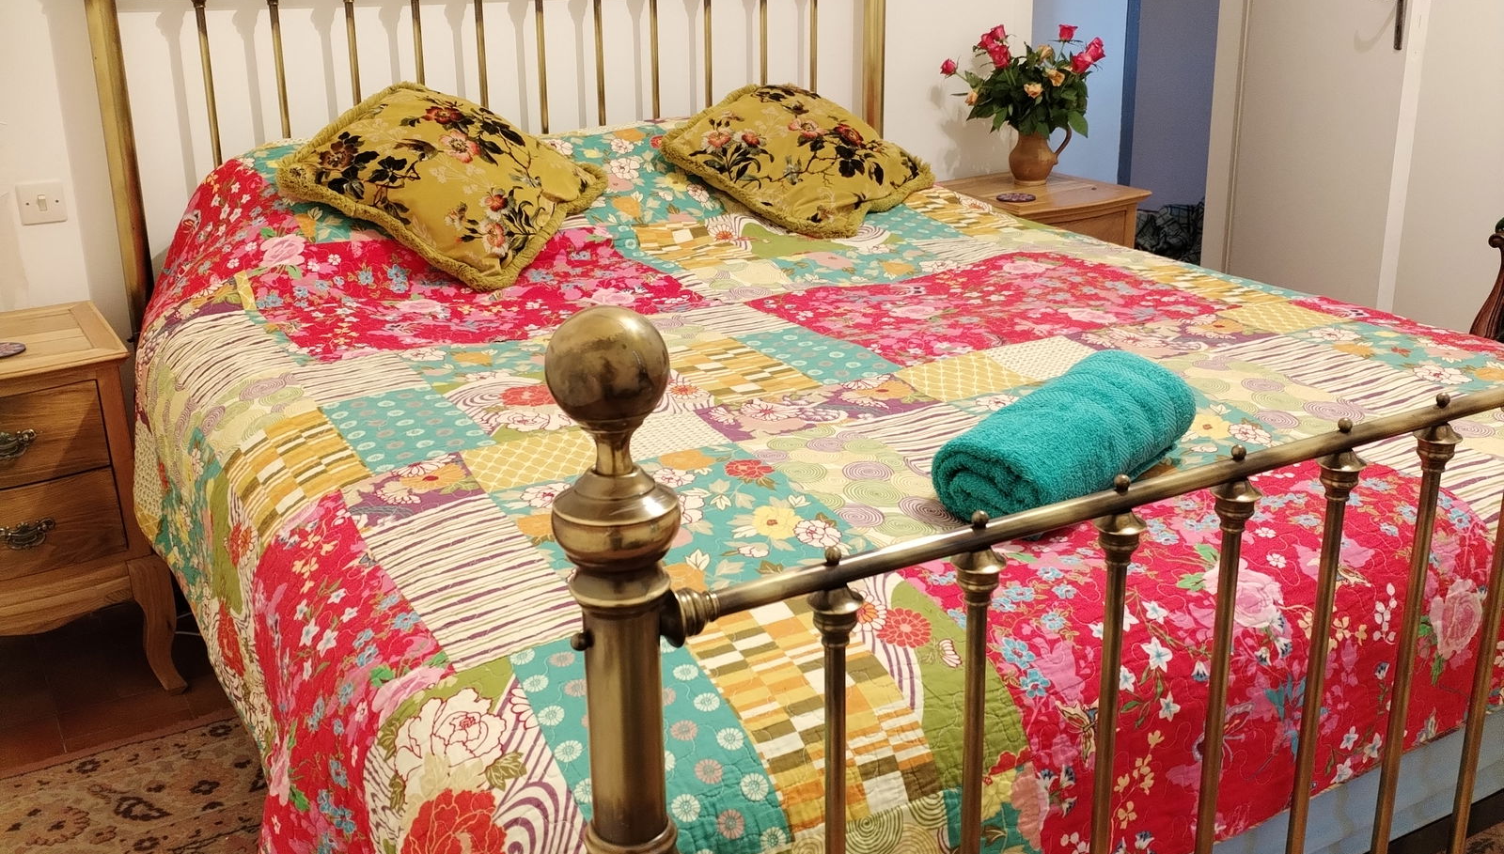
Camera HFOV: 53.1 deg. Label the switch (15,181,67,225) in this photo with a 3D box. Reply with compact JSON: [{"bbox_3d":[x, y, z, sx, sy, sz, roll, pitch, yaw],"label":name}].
[{"bbox_3d":[-1.328,-0.419,2.818,0.084,0.084,0.012,-11,21,-28],"label":"switch"}]

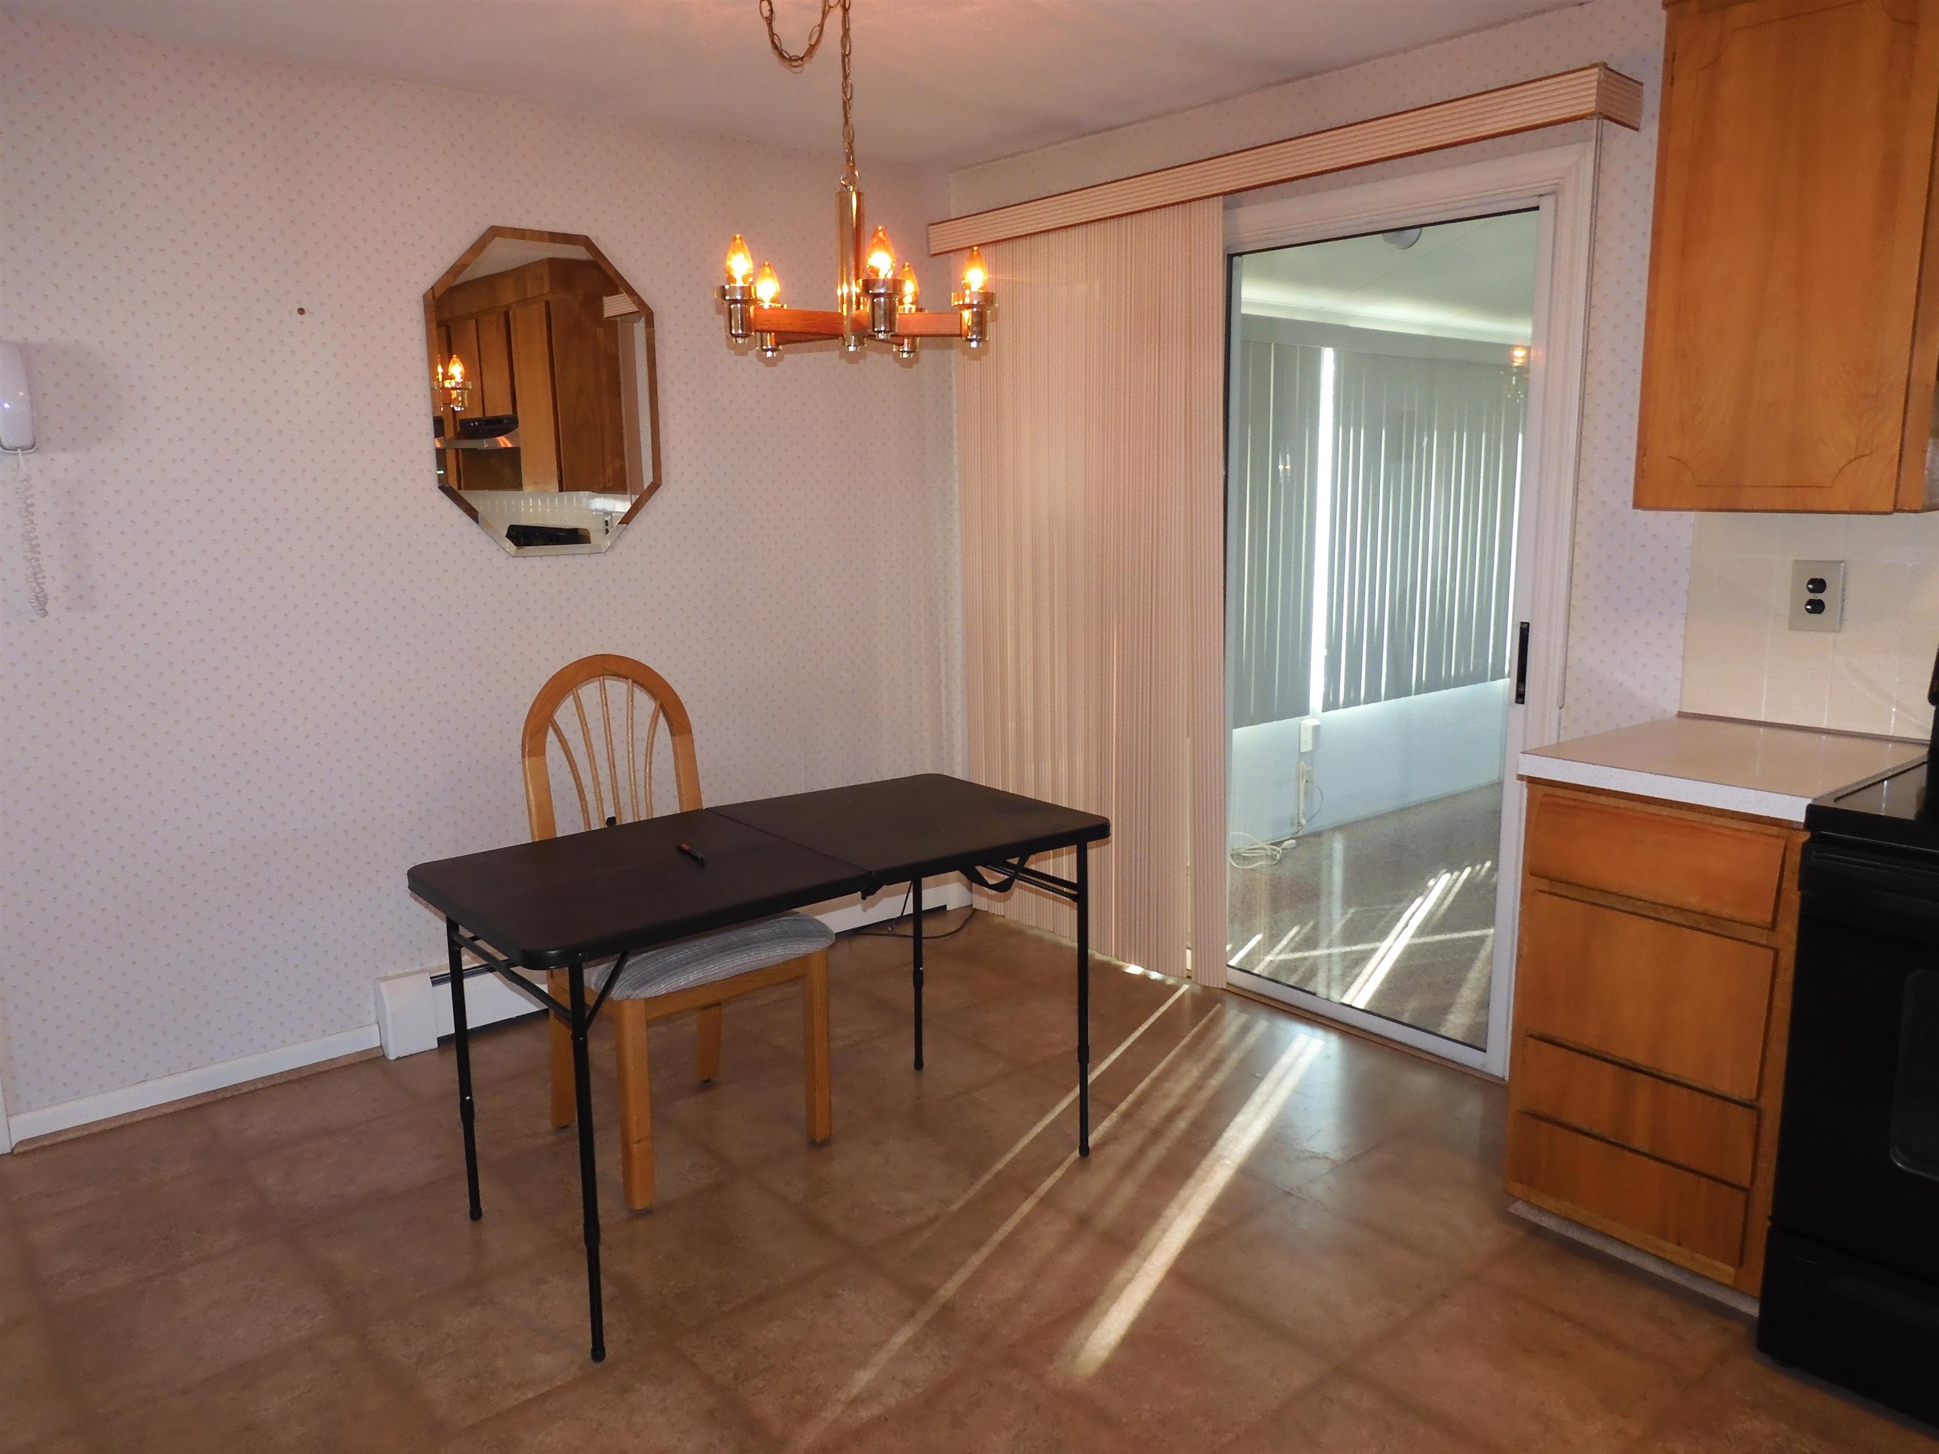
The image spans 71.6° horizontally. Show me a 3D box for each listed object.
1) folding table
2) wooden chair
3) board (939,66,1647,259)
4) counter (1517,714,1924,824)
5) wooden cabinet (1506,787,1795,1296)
[{"bbox_3d":[-0.366,0.574,2.656,1.216,0.713,0.609,-9,13,-38],"label":"folding table"},{"bbox_3d":[-0.634,0.380,2.847,0.475,1.032,0.540,-9,13,-38],"label":"wooden chair"},{"bbox_3d":[0.595,-1.329,3.311,0.172,0.092,1.993,-10,14,-39],"label":"board"},{"bbox_3d":[1.335,0.062,2.347,0.631,0.042,0.448,-10,14,-39],"label":"counter"},{"bbox_3d":[1.347,0.470,2.433,0.610,0.795,0.445,-10,14,-39],"label":"wooden cabinet"}]

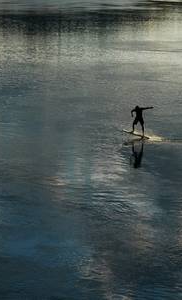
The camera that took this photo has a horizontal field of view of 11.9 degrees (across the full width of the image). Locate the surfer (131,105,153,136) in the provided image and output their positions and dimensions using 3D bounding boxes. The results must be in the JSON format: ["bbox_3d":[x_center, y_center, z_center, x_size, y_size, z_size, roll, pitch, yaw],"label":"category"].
[{"bbox_3d":[2.737,-1.515,46.500,1.150,1.620,0.600,7,16,24],"label":"surfer"}]

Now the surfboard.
[{"bbox_3d":[2.429,-0.817,46.700,1.550,0.120,0.500,18,18,10],"label":"surfboard"}]

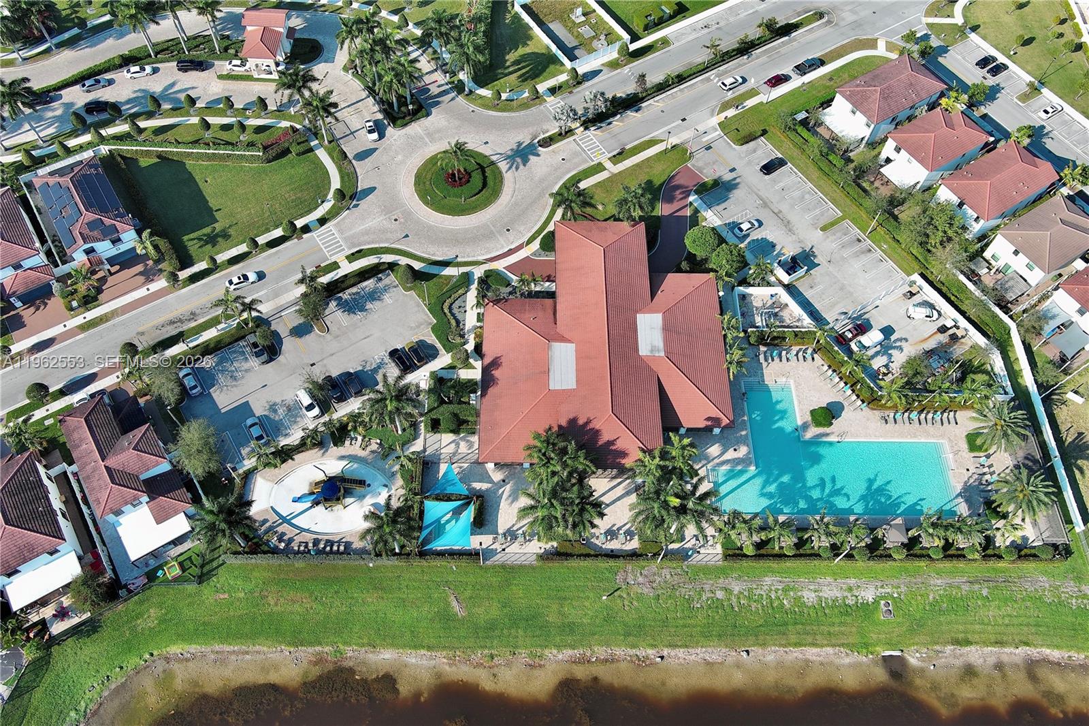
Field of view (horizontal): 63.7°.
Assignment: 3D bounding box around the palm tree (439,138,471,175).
[{"bbox_3d":[-15.066,-34.083,151.206,5.300,7.900,5.300,3,60,0],"label":"palm tree"}]

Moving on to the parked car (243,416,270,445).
[{"bbox_3d":[-41.045,9.551,125.647,1.830,1.450,4.750,-29,66,-18],"label":"parked car"}]

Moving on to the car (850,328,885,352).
[{"bbox_3d":[51.614,-3.593,139.812,5.100,1.850,1.950,-26,64,-15],"label":"car"}]

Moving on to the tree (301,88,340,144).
[{"bbox_3d":[-38.990,-42.377,154.672,6.200,11.200,6.200,2,61,0],"label":"tree"}]

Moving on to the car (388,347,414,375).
[{"bbox_3d":[-22.086,-0.419,135.494,1.840,1.650,4.500,-29,65,-17],"label":"car"}]

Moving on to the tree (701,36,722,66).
[{"bbox_3d":[30.964,-58.300,165.647,3.700,5.400,3.700,1,60,-2],"label":"tree"}]

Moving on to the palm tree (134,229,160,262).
[{"bbox_3d":[-61.446,-17.741,137.575,4.500,6.300,4.500,1,60,-2],"label":"palm tree"}]

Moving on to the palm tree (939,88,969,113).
[{"bbox_3d":[73.751,-46.947,160.487,4.300,5.700,4.300,1,60,-2],"label":"palm tree"}]

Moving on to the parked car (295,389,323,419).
[{"bbox_3d":[-35.637,6.178,132.747,1.900,1.680,4.750,-29,65,-16],"label":"parked car"}]

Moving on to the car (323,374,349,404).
[{"bbox_3d":[-32.006,3.940,134.099,1.900,1.650,4.750,-29,65,-16],"label":"car"}]

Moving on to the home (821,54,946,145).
[{"bbox_3d":[62.296,-48.637,161.835,20.693,8.200,10.096,-29,65,-16],"label":"home"}]

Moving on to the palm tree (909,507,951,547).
[{"bbox_3d":[52.405,23.280,121.500,4.800,7.300,4.800,2,61,0],"label":"palm tree"}]

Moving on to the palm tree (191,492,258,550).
[{"bbox_3d":[-41.727,22.122,117.344,7.800,12.600,7.800,2,61,0],"label":"palm tree"}]

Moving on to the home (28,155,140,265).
[{"bbox_3d":[-75.078,-24.688,144.206,10.400,7.700,19.400,-29,65,-17],"label":"home"}]

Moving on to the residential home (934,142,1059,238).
[{"bbox_3d":[78.545,-30.673,152.227,18.700,7.600,10.250,-29,65,-17],"label":"residential home"}]

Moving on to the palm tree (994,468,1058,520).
[{"bbox_3d":[65.610,19.113,122.621,8.700,9.300,8.700,3,60,0],"label":"palm tree"}]

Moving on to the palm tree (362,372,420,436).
[{"bbox_3d":[-21.330,7.770,125.608,8.200,10.800,8.200,3,60,0],"label":"palm tree"}]

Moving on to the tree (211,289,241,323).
[{"bbox_3d":[-46.469,-7.388,131.162,5.300,8.300,5.300,1,60,-2],"label":"tree"}]

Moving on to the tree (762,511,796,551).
[{"bbox_3d":[31.691,23.518,121.092,4.600,7.100,4.600,2,61,0],"label":"tree"}]

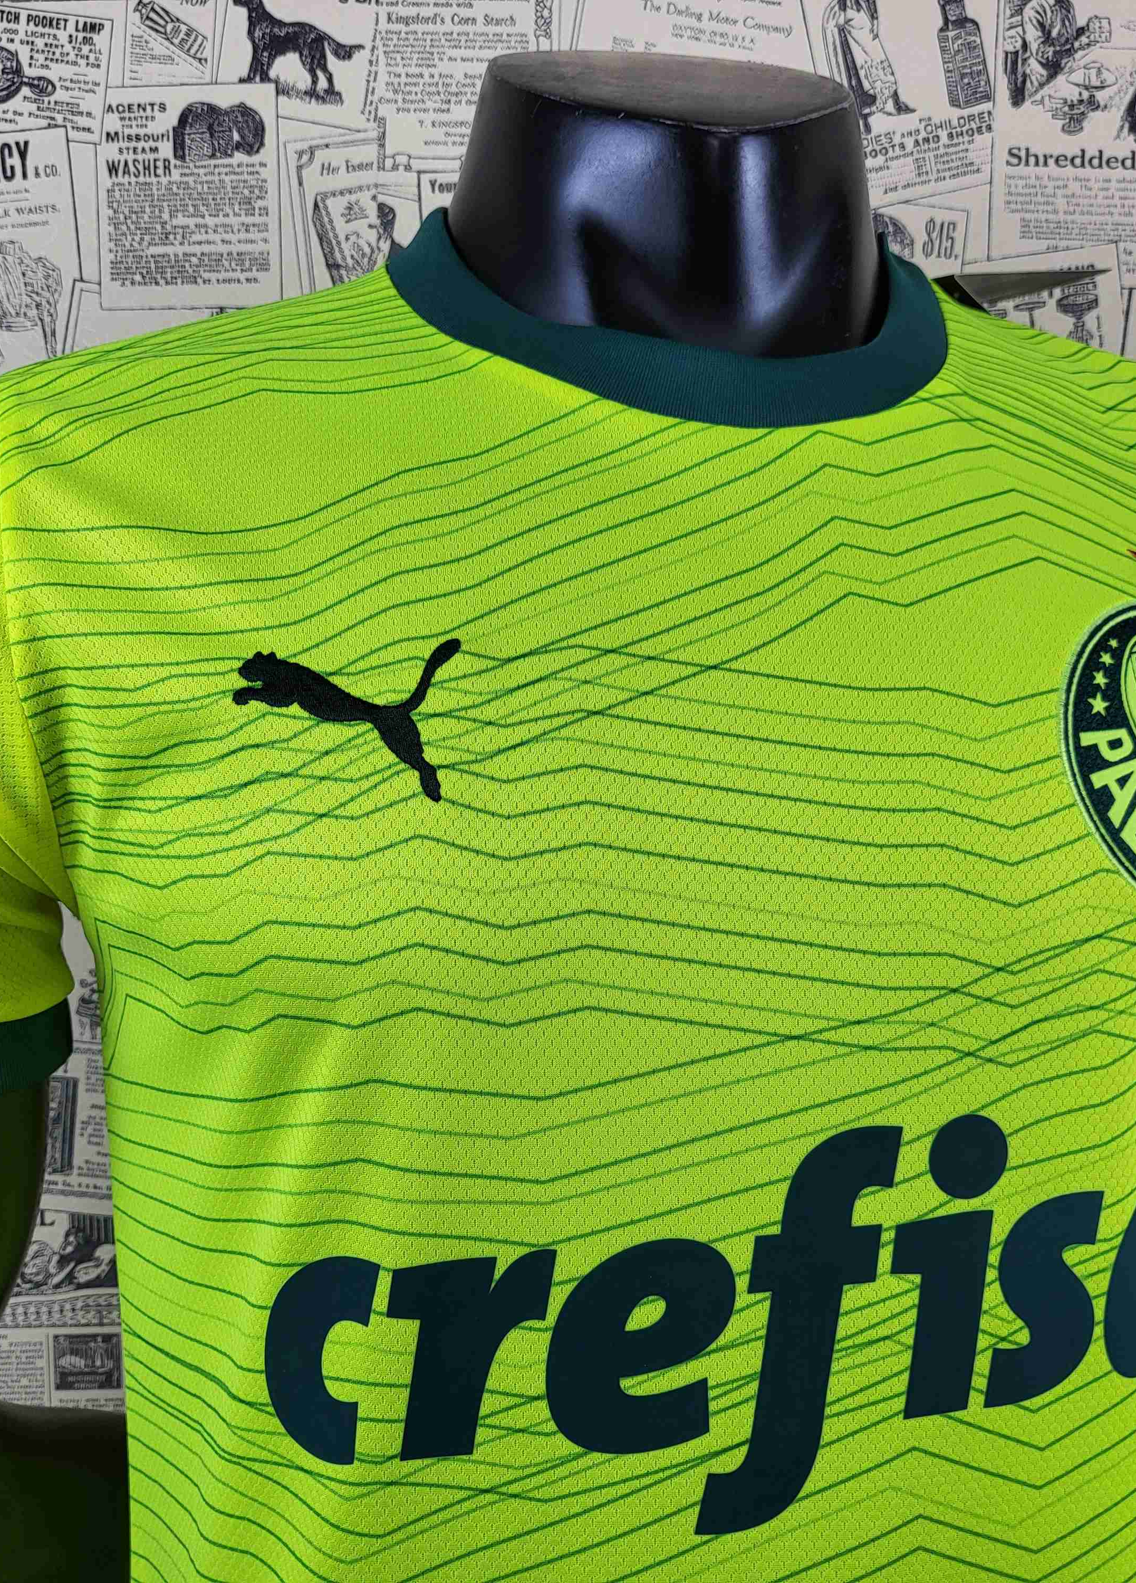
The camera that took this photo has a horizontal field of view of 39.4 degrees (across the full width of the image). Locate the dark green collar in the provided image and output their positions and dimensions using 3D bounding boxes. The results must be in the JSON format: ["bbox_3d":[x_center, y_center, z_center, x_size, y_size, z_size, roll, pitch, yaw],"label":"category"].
[{"bbox_3d":[0.032,-0.149,0.485,0.172,0.097,0.150,1,5,-14],"label":"dark green collar"}]

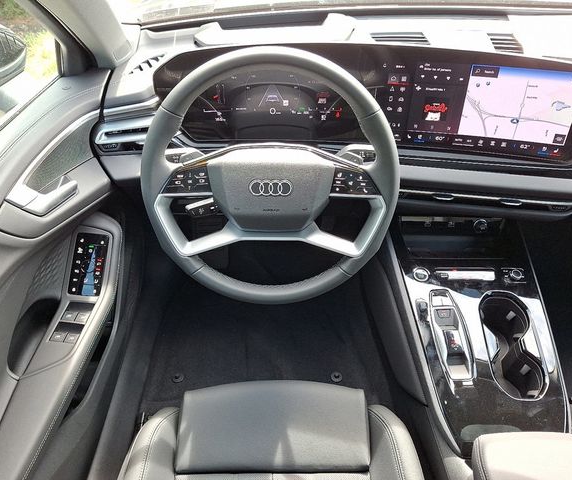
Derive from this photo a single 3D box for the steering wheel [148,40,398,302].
[{"bbox_3d":[-0.022,-0.083,0.681,0.372,0.368,0.085,0,17,0],"label":"steering wheel"}]

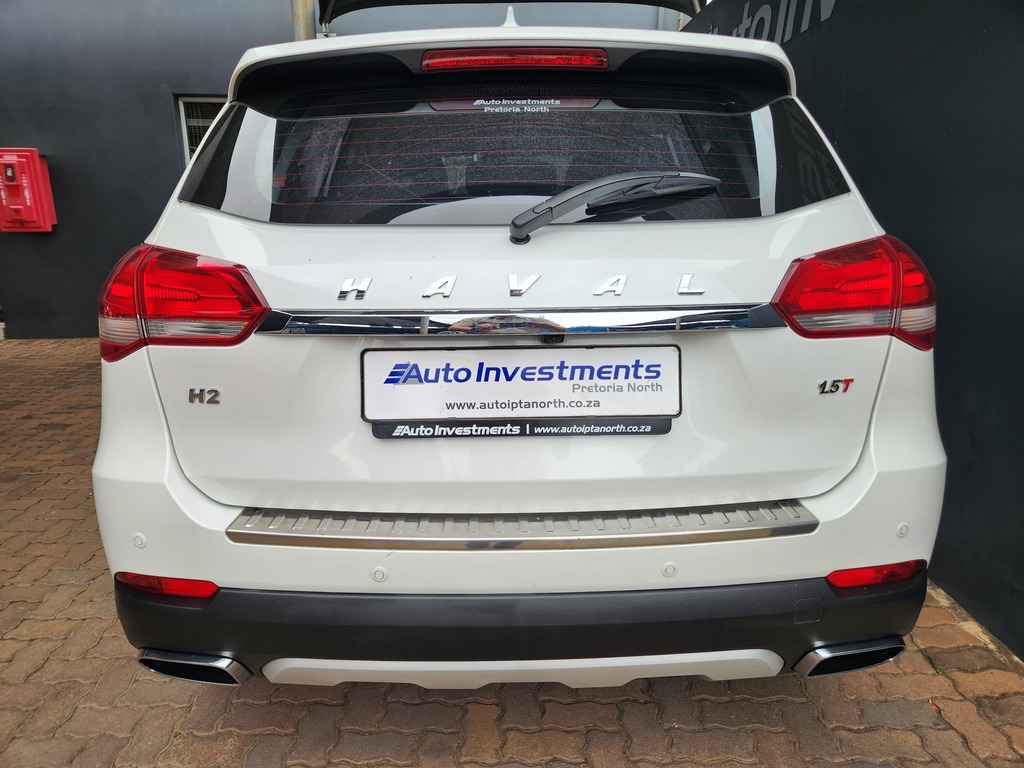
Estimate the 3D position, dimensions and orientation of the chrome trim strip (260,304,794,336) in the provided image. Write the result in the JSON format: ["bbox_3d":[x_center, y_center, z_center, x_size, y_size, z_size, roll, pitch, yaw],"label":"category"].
[{"bbox_3d":[0.013,-0.107,1.148,0.899,0.044,0.063,-1,15,0],"label":"chrome trim strip"}]

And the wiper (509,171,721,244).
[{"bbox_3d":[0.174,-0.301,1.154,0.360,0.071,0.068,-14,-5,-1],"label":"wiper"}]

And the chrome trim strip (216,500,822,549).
[{"bbox_3d":[0.018,0.250,1.186,1.008,0.032,0.141,-1,15,0],"label":"chrome trim strip"}]

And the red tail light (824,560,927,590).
[{"bbox_3d":[0.641,0.334,1.194,0.193,0.035,0.047,-4,15,-11],"label":"red tail light"}]

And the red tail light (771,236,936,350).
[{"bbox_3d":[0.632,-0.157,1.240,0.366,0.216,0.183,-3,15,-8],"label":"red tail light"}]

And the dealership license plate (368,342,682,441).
[{"bbox_3d":[0.016,0.014,1.167,0.551,0.154,0.020,-1,1,0],"label":"dealership license plate"}]

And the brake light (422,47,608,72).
[{"bbox_3d":[0.006,-0.549,1.152,0.314,0.041,0.042,-1,15,0],"label":"brake light"}]

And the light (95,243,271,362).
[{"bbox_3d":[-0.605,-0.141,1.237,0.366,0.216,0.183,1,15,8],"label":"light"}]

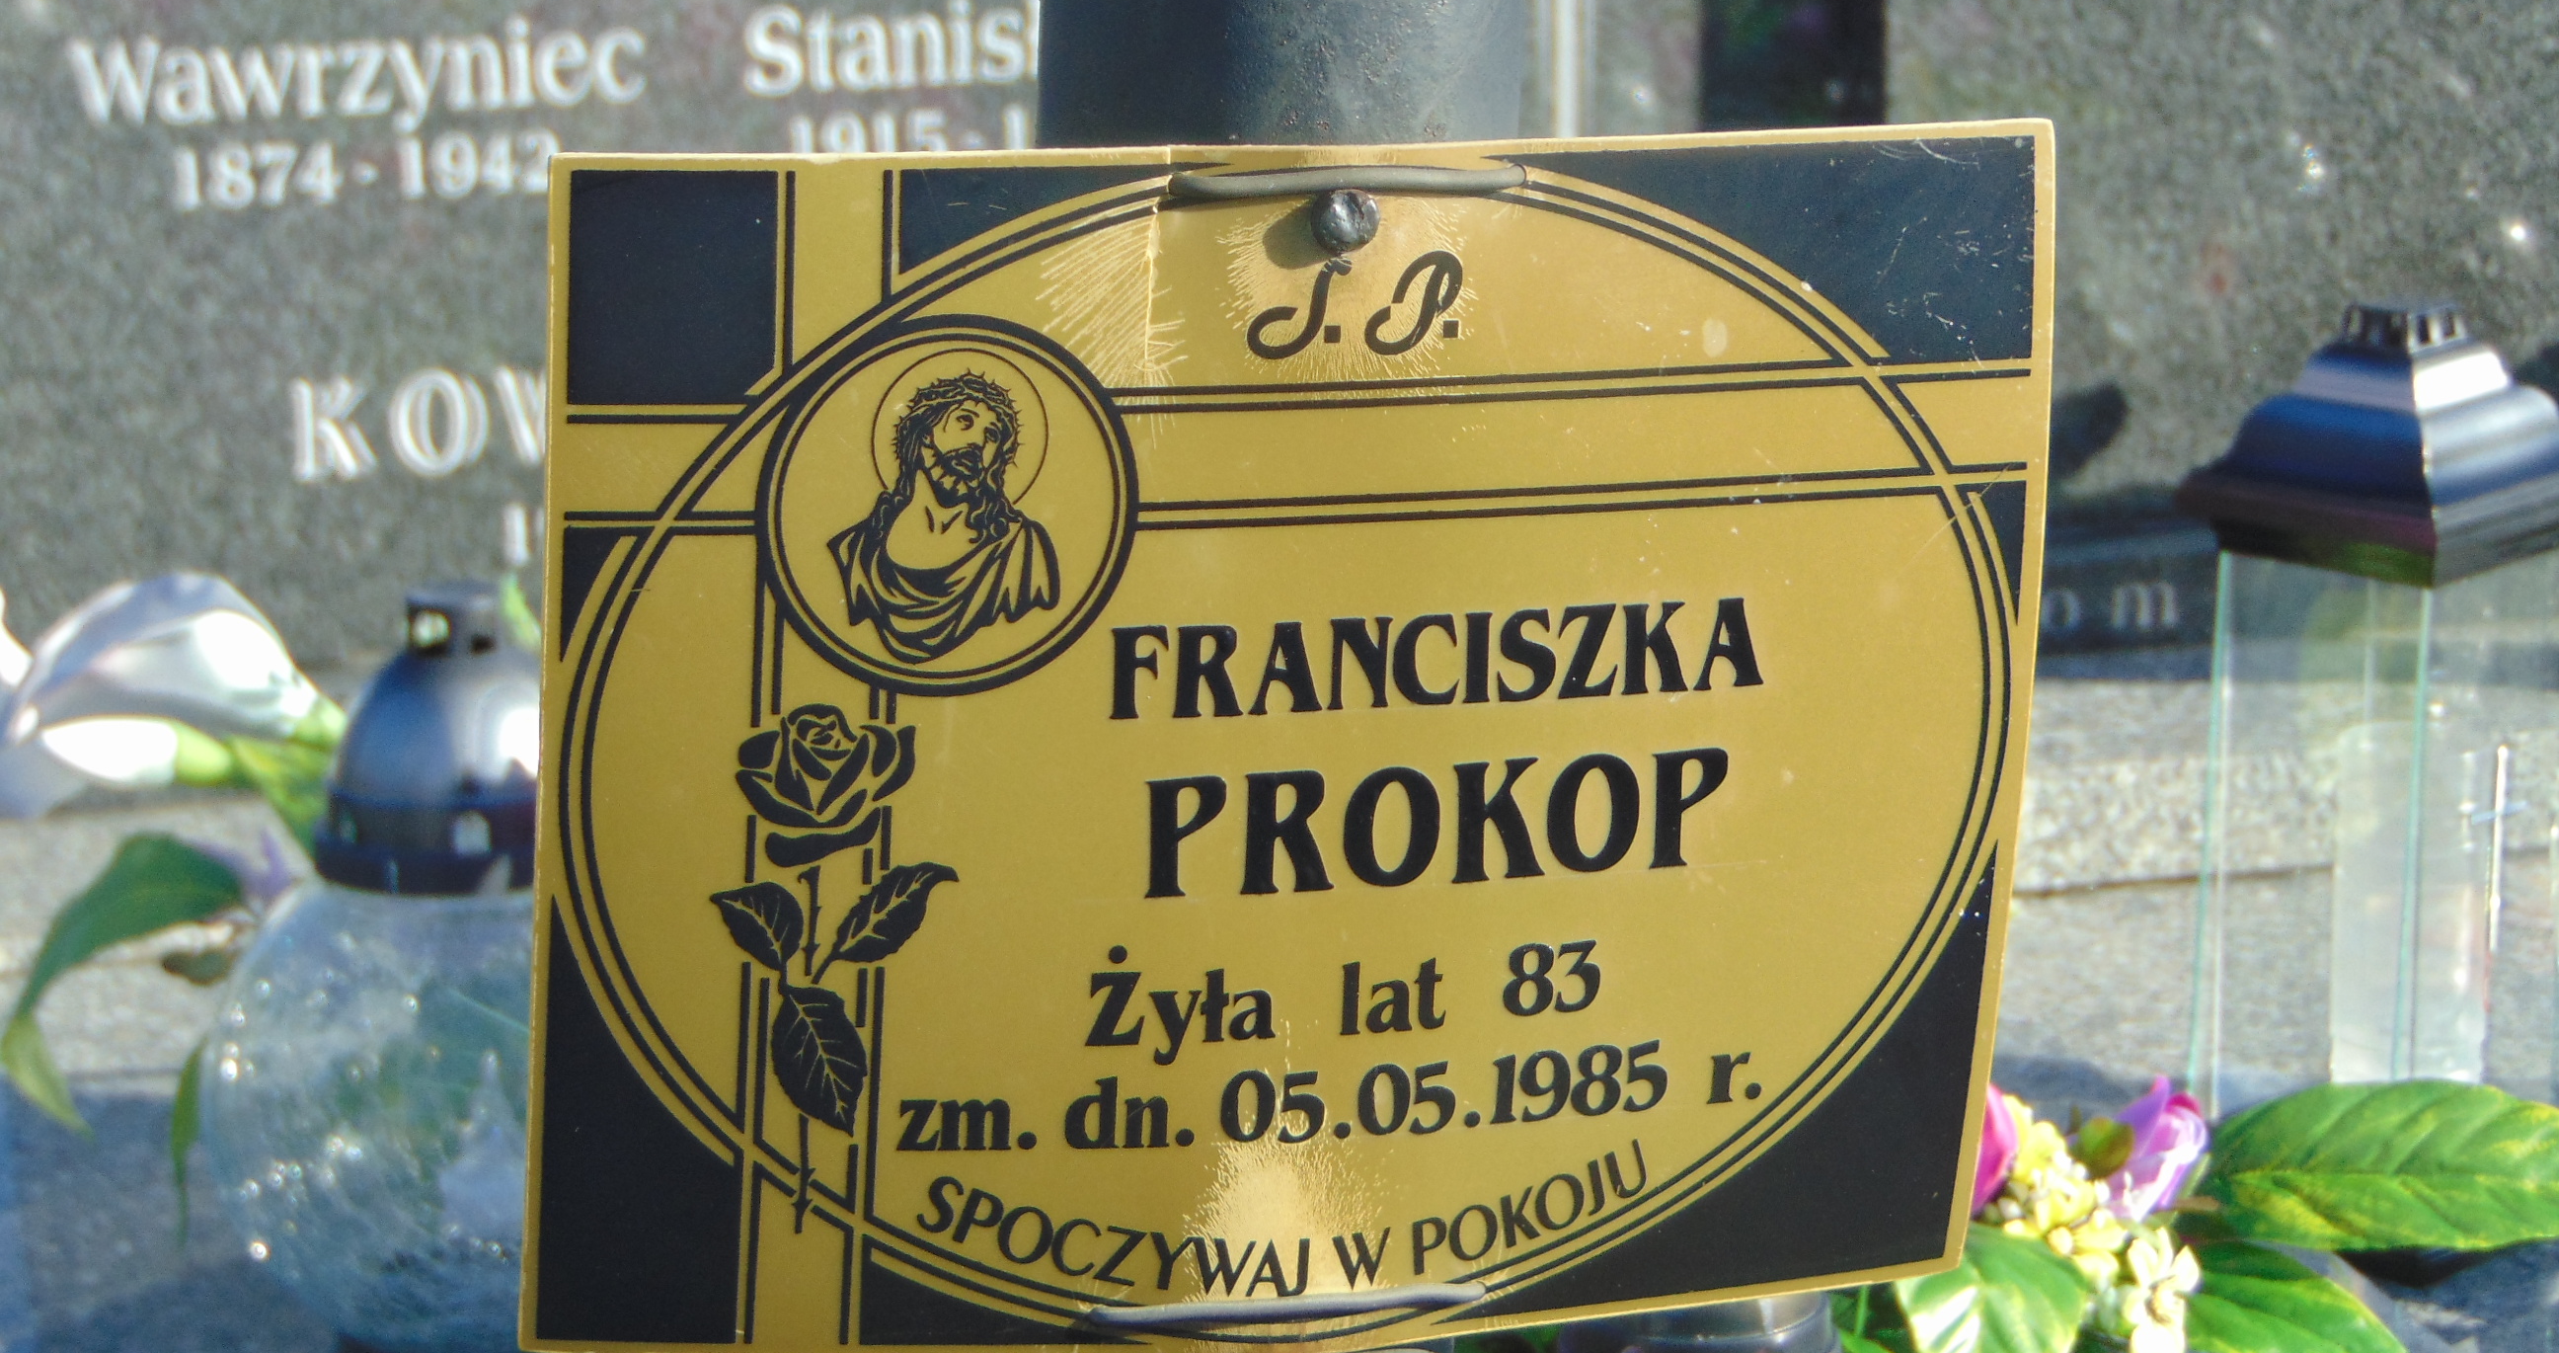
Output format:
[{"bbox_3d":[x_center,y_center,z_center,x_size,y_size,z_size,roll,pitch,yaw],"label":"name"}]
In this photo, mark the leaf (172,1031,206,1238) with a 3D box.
[{"bbox_3d":[-0.294,0.124,2.150,0.010,0.056,0.014,0,3,0],"label":"leaf"}]

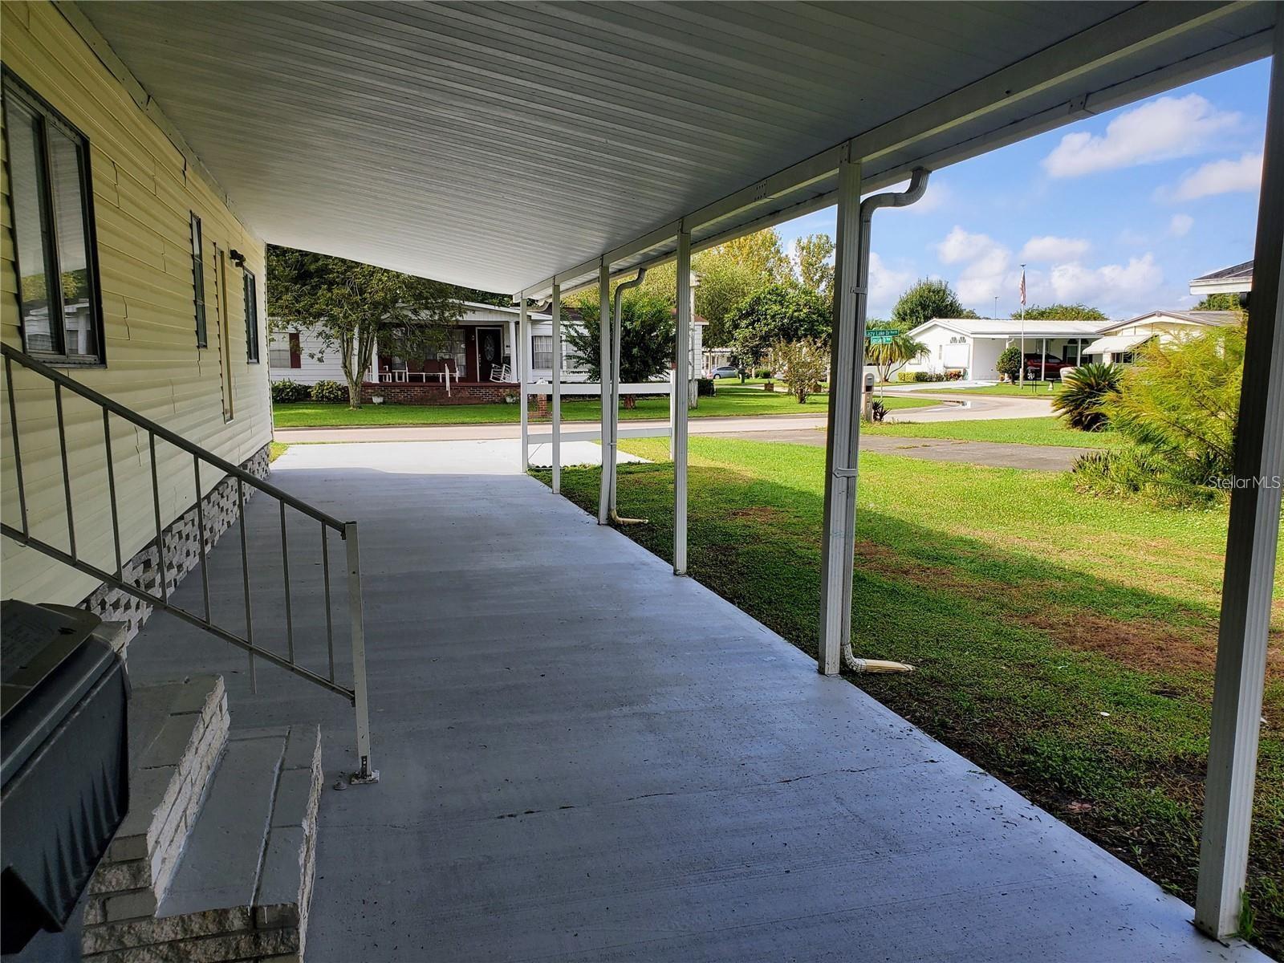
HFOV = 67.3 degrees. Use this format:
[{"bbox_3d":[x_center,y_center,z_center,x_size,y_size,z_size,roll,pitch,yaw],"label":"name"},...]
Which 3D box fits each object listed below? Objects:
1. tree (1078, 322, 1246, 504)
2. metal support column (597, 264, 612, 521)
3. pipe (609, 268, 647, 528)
[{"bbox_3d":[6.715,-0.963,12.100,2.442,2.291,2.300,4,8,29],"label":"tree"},{"bbox_3d":[-0.323,-0.814,8.933,0.077,2.438,0.077,-1,7,-16],"label":"metal support column"},{"bbox_3d":[-0.118,-0.799,9.205,0.400,2.430,0.085,-1,7,-16],"label":"pipe"}]

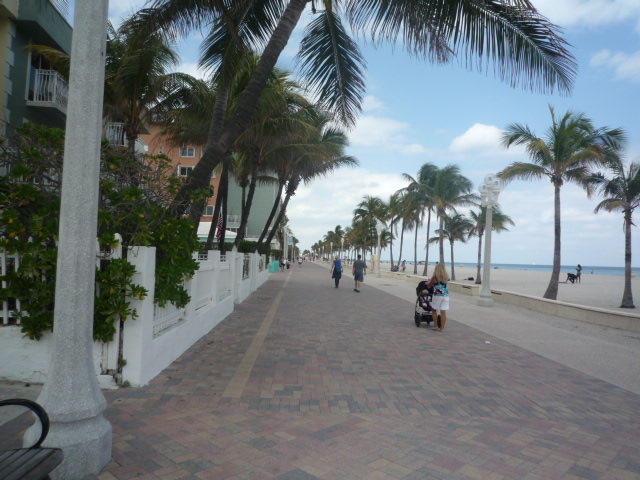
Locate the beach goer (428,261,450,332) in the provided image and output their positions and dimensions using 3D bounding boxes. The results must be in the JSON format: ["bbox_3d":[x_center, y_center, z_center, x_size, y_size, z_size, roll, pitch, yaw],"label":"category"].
[{"bbox_3d":[2.722,1.295,10.500,0.480,1.560,0.450,2,-3,-15],"label":"beach goer"}]

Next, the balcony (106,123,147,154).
[{"bbox_3d":[-9.568,-4.956,23.294,1.100,1.150,3.200,2,-2,-3],"label":"balcony"}]

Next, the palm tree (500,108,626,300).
[{"bbox_3d":[9.272,-1.352,17.600,4.500,7.150,4.500,2,-2,-3],"label":"palm tree"}]

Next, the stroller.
[{"bbox_3d":[2.639,1.546,11.277,0.620,1.090,0.920,1,-2,5],"label":"stroller"}]

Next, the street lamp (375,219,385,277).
[{"bbox_3d":[4.792,0.670,37.399,0.820,4.830,0.820,2,-2,-2],"label":"street lamp"}]

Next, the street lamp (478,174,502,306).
[{"bbox_3d":[6.211,0.000,16.899,0.850,4.820,0.850,2,-2,-2],"label":"street lamp"}]

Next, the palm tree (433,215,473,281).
[{"bbox_3d":[10.503,0.592,36.500,3.100,5.150,3.100,2,-2,-3],"label":"palm tree"}]

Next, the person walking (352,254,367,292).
[{"bbox_3d":[1.920,1.626,22.300,0.600,1.780,0.450,2,-2,-3],"label":"person walking"}]

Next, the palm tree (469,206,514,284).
[{"bbox_3d":[11.317,0.363,30.500,3.000,5.100,3.000,2,-2,-3],"label":"palm tree"}]

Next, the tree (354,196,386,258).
[{"bbox_3d":[6.003,-0.810,55.805,4.200,9.290,4.200,2,-2,-2],"label":"tree"}]

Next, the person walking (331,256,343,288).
[{"bbox_3d":[0.912,1.717,24.800,0.580,1.710,0.450,2,-2,-3],"label":"person walking"}]

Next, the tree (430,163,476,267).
[{"bbox_3d":[8.796,-1.185,31.334,3.600,7.930,3.600,2,-2,-2],"label":"tree"}]

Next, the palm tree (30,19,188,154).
[{"bbox_3d":[-6.149,-2.445,13.821,4.700,8.540,4.700,2,-2,-2],"label":"palm tree"}]

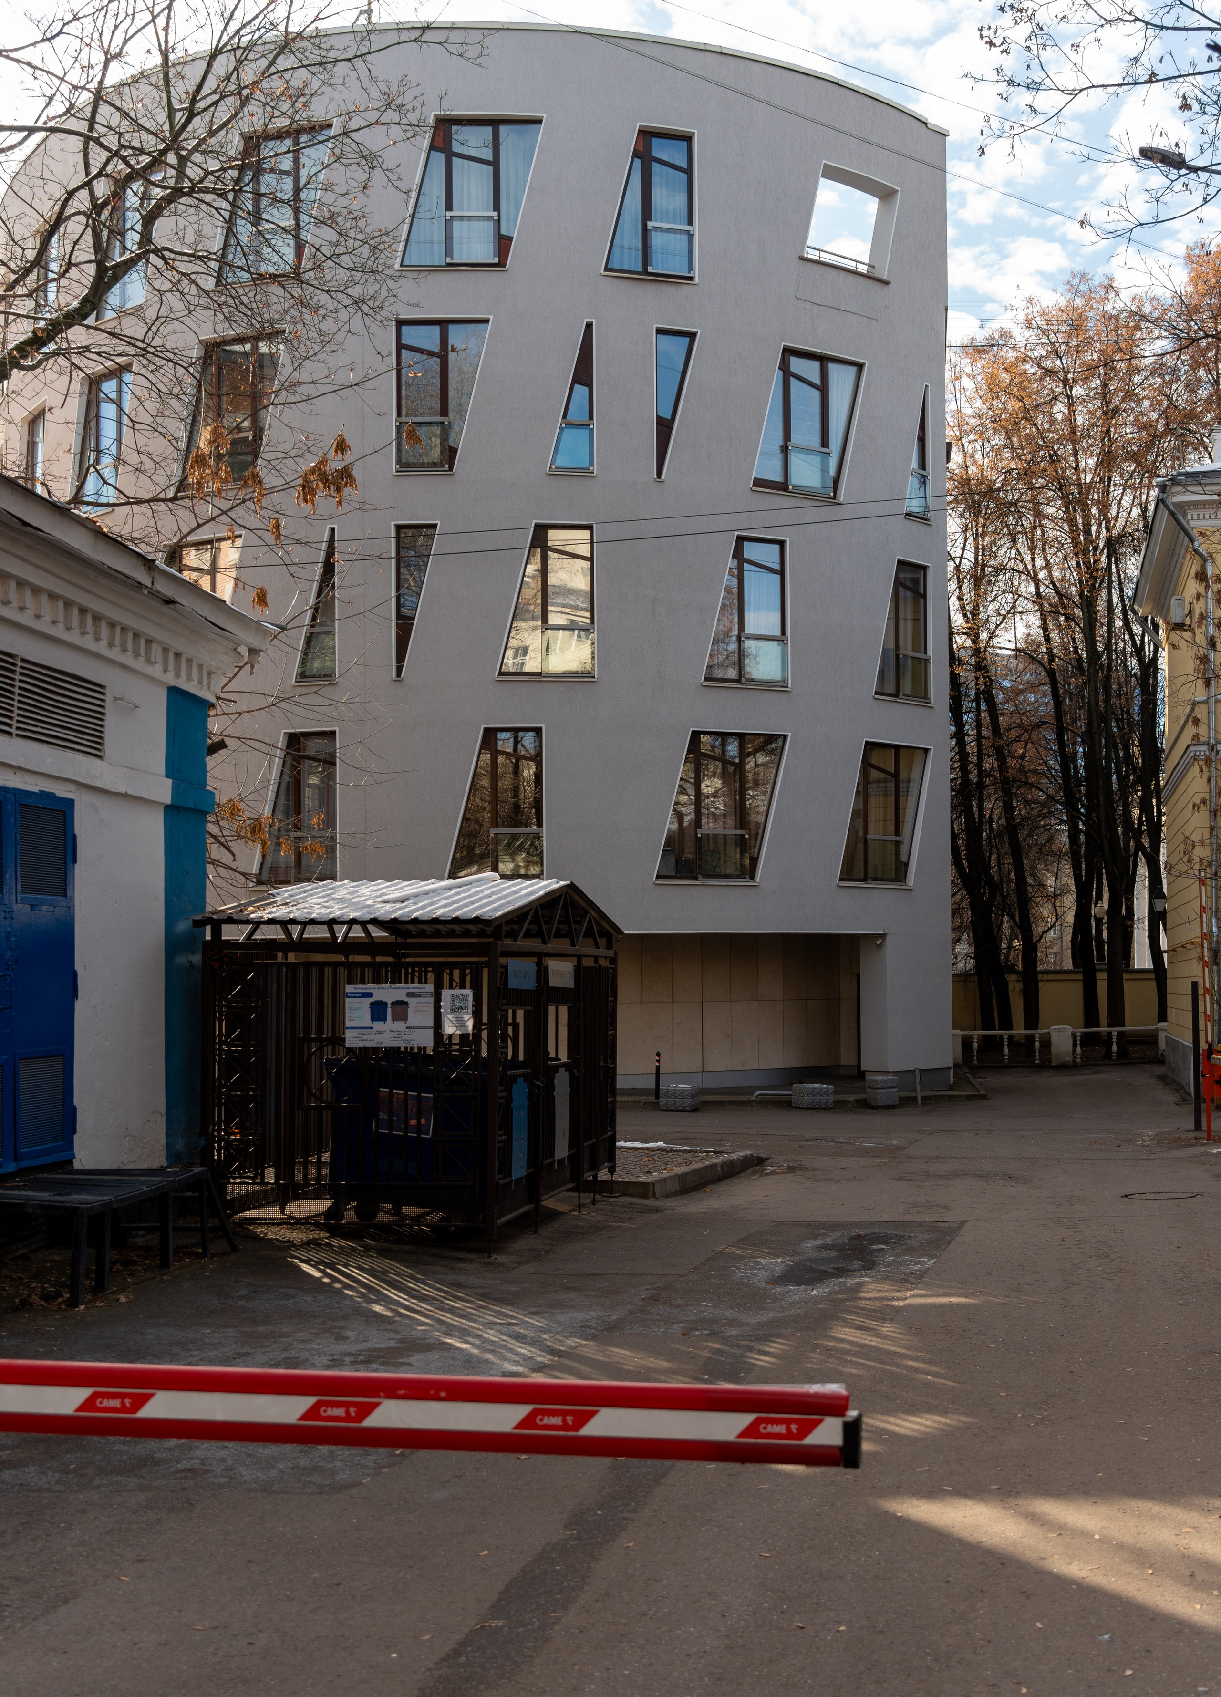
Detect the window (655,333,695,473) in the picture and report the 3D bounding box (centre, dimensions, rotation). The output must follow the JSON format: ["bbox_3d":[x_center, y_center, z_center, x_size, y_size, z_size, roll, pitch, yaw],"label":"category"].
[{"bbox_3d":[1.064,-7.121,29.532,0.742,2.465,0.200,1,-3,-18],"label":"window"}]

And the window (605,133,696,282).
[{"bbox_3d":[0.619,-10.411,29.594,1.548,2.473,0.200,1,-3,-16],"label":"window"}]

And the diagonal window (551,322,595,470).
[{"bbox_3d":[-0.628,-7.160,29.122,0.736,2.455,0.200,0,-3,-9],"label":"diagonal window"}]

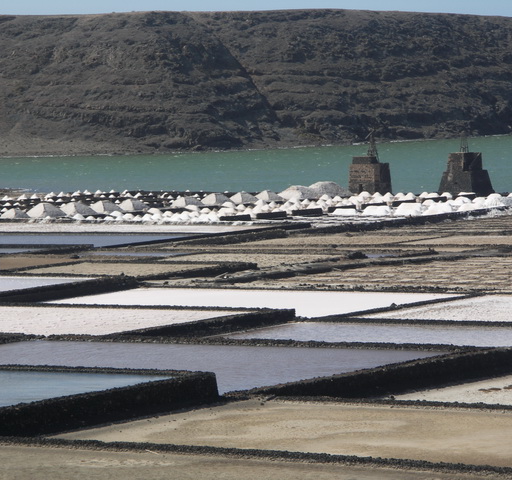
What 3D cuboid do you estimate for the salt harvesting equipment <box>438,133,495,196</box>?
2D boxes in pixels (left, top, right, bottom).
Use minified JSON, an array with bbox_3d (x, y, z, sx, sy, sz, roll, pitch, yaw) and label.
[{"bbox_3d":[37.344,-13.306,656.000,7.200,11.700,7.200,3,4,37],"label":"salt harvesting equipment"}]

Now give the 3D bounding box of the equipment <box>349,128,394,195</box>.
[{"bbox_3d":[20.437,-13.779,660.000,5.750,11.600,5.750,2,4,32],"label":"equipment"}]

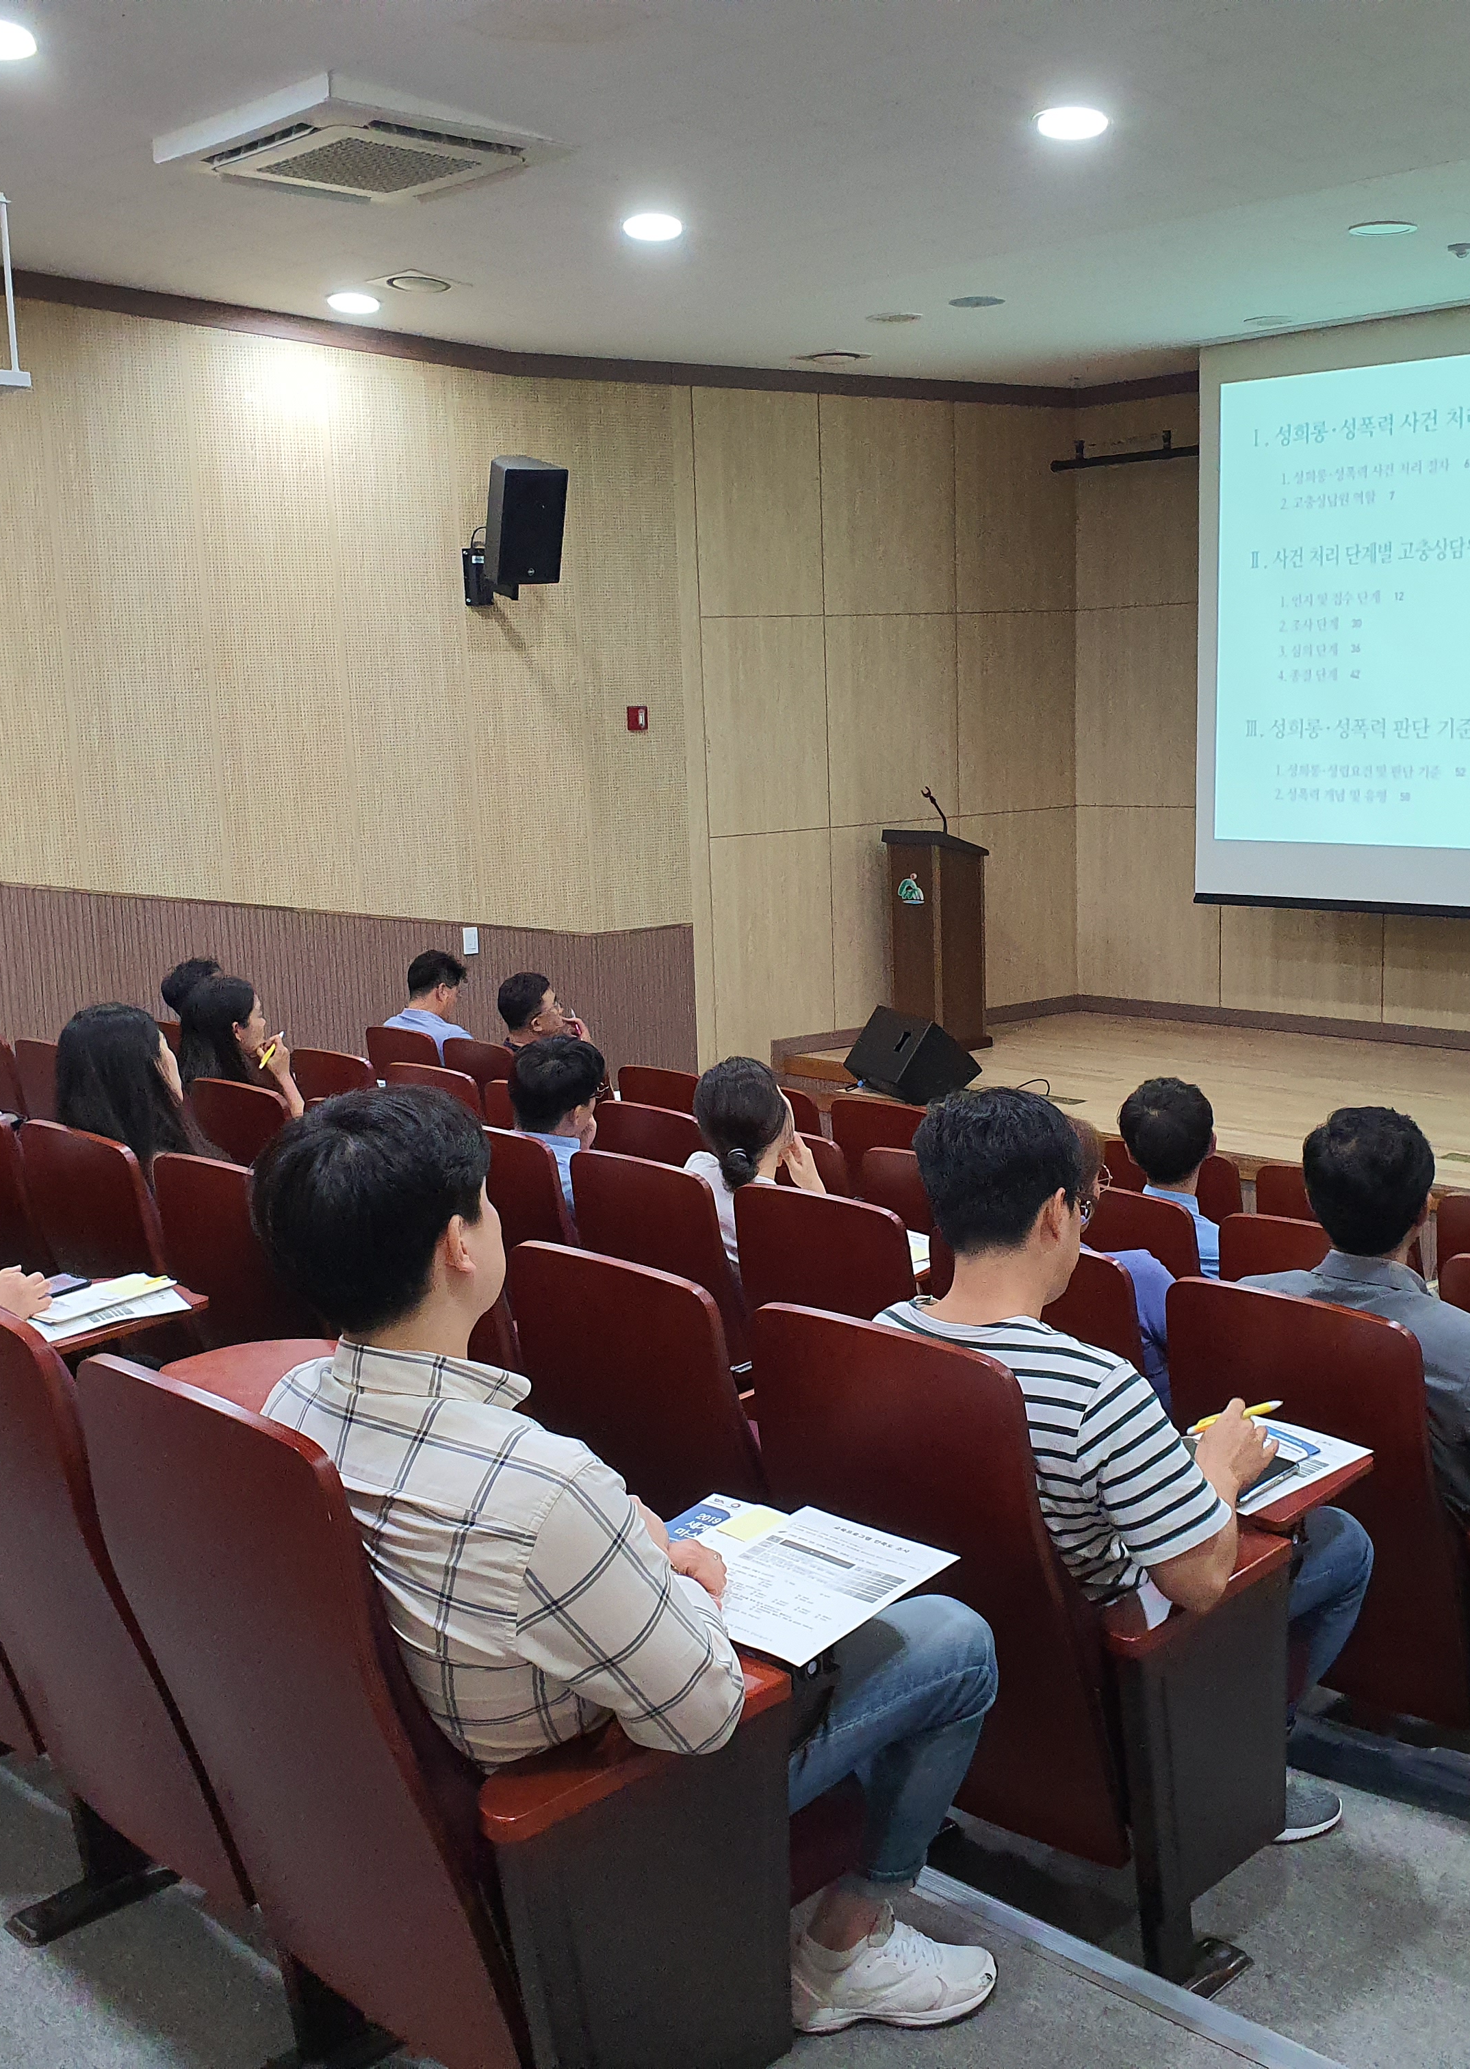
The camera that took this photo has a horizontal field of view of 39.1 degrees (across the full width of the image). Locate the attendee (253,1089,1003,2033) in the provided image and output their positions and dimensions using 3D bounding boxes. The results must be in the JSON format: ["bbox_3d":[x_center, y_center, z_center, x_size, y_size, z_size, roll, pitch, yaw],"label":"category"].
[{"bbox_3d":[-0.123,0.606,2.327,0.544,1.191,0.812,7,12,44],"label":"attendee"}]

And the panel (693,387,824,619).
[{"bbox_3d":[0.111,-2.607,10.208,0.760,1.081,0.050,-9,12,-34],"label":"panel"}]

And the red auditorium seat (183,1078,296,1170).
[{"bbox_3d":[-1.058,0.554,5.579,0.535,0.941,0.584,7,13,44],"label":"red auditorium seat"}]

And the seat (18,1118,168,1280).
[{"bbox_3d":[-1.044,0.605,4.230,0.520,0.965,0.570,8,14,44],"label":"seat"}]

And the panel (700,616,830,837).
[{"bbox_3d":[0.153,-1.547,10.394,0.756,1.074,0.050,-9,12,-34],"label":"panel"}]

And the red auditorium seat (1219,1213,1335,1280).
[{"bbox_3d":[1.427,0.855,4.704,0.554,0.933,0.563,7,12,44],"label":"red auditorium seat"}]

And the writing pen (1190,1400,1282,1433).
[{"bbox_3d":[0.699,0.534,2.890,0.140,0.012,0.012,-18,10,-3],"label":"writing pen"}]

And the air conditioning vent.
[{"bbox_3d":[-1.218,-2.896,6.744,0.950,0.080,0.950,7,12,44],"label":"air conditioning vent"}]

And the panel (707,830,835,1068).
[{"bbox_3d":[0.197,-0.462,10.433,0.764,1.113,0.040,-8,11,-32],"label":"panel"}]

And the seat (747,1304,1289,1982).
[{"bbox_3d":[0.392,0.794,2.851,0.530,0.965,0.580,8,14,44],"label":"seat"}]

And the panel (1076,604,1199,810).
[{"bbox_3d":[2.199,-1.735,11.038,0.852,1.052,0.040,7,13,44],"label":"panel"}]

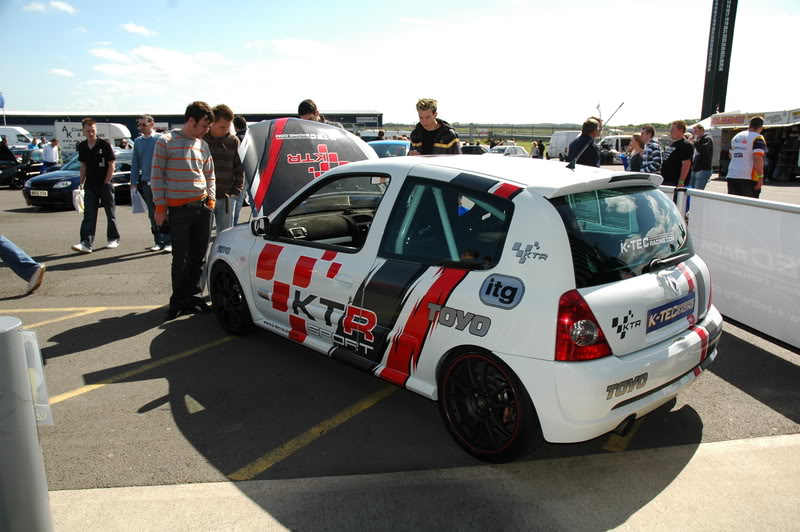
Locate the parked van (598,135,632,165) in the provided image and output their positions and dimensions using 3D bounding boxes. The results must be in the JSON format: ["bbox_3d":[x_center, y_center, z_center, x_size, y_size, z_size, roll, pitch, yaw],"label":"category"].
[{"bbox_3d":[15.632,-8.140,42.308,4.500,1.920,1.880,-8,14,-36],"label":"parked van"}]

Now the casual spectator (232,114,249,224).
[{"bbox_3d":[-1.899,-0.918,7.322,0.470,1.780,0.360,1,12,6],"label":"casual spectator"}]

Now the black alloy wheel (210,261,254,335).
[{"bbox_3d":[-1.267,0.242,4.655,0.205,0.585,0.585,-10,16,-42],"label":"black alloy wheel"}]

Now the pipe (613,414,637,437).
[{"bbox_3d":[0.996,0.716,2.753,0.090,0.085,0.130,-10,16,-42],"label":"pipe"}]

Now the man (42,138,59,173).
[{"bbox_3d":[-11.561,-3.397,19.831,0.520,1.690,0.380,-3,12,-17],"label":"man"}]

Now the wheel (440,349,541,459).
[{"bbox_3d":[0.441,0.619,2.838,0.205,0.585,0.585,-10,16,-42],"label":"wheel"}]

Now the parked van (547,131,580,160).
[{"bbox_3d":[13.037,-8.911,44.788,4.800,2.120,1.920,-8,14,-36],"label":"parked van"}]

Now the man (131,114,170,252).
[{"bbox_3d":[-3.346,-1.077,8.072,0.560,1.780,0.420,4,12,17],"label":"man"}]

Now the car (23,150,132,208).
[{"bbox_3d":[-6.483,-2.046,13.762,1.680,1.380,3.950,5,13,24],"label":"car"}]

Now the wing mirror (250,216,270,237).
[{"bbox_3d":[-0.903,-0.257,3.830,0.190,0.135,0.110,-10,16,-42],"label":"wing mirror"}]

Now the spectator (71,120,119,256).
[{"bbox_3d":[-4.114,-1.075,8.073,0.600,1.770,0.450,1,12,6],"label":"spectator"}]

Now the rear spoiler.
[{"bbox_3d":[1.018,-0.414,3.038,1.120,0.100,0.210,-10,16,-42],"label":"rear spoiler"}]

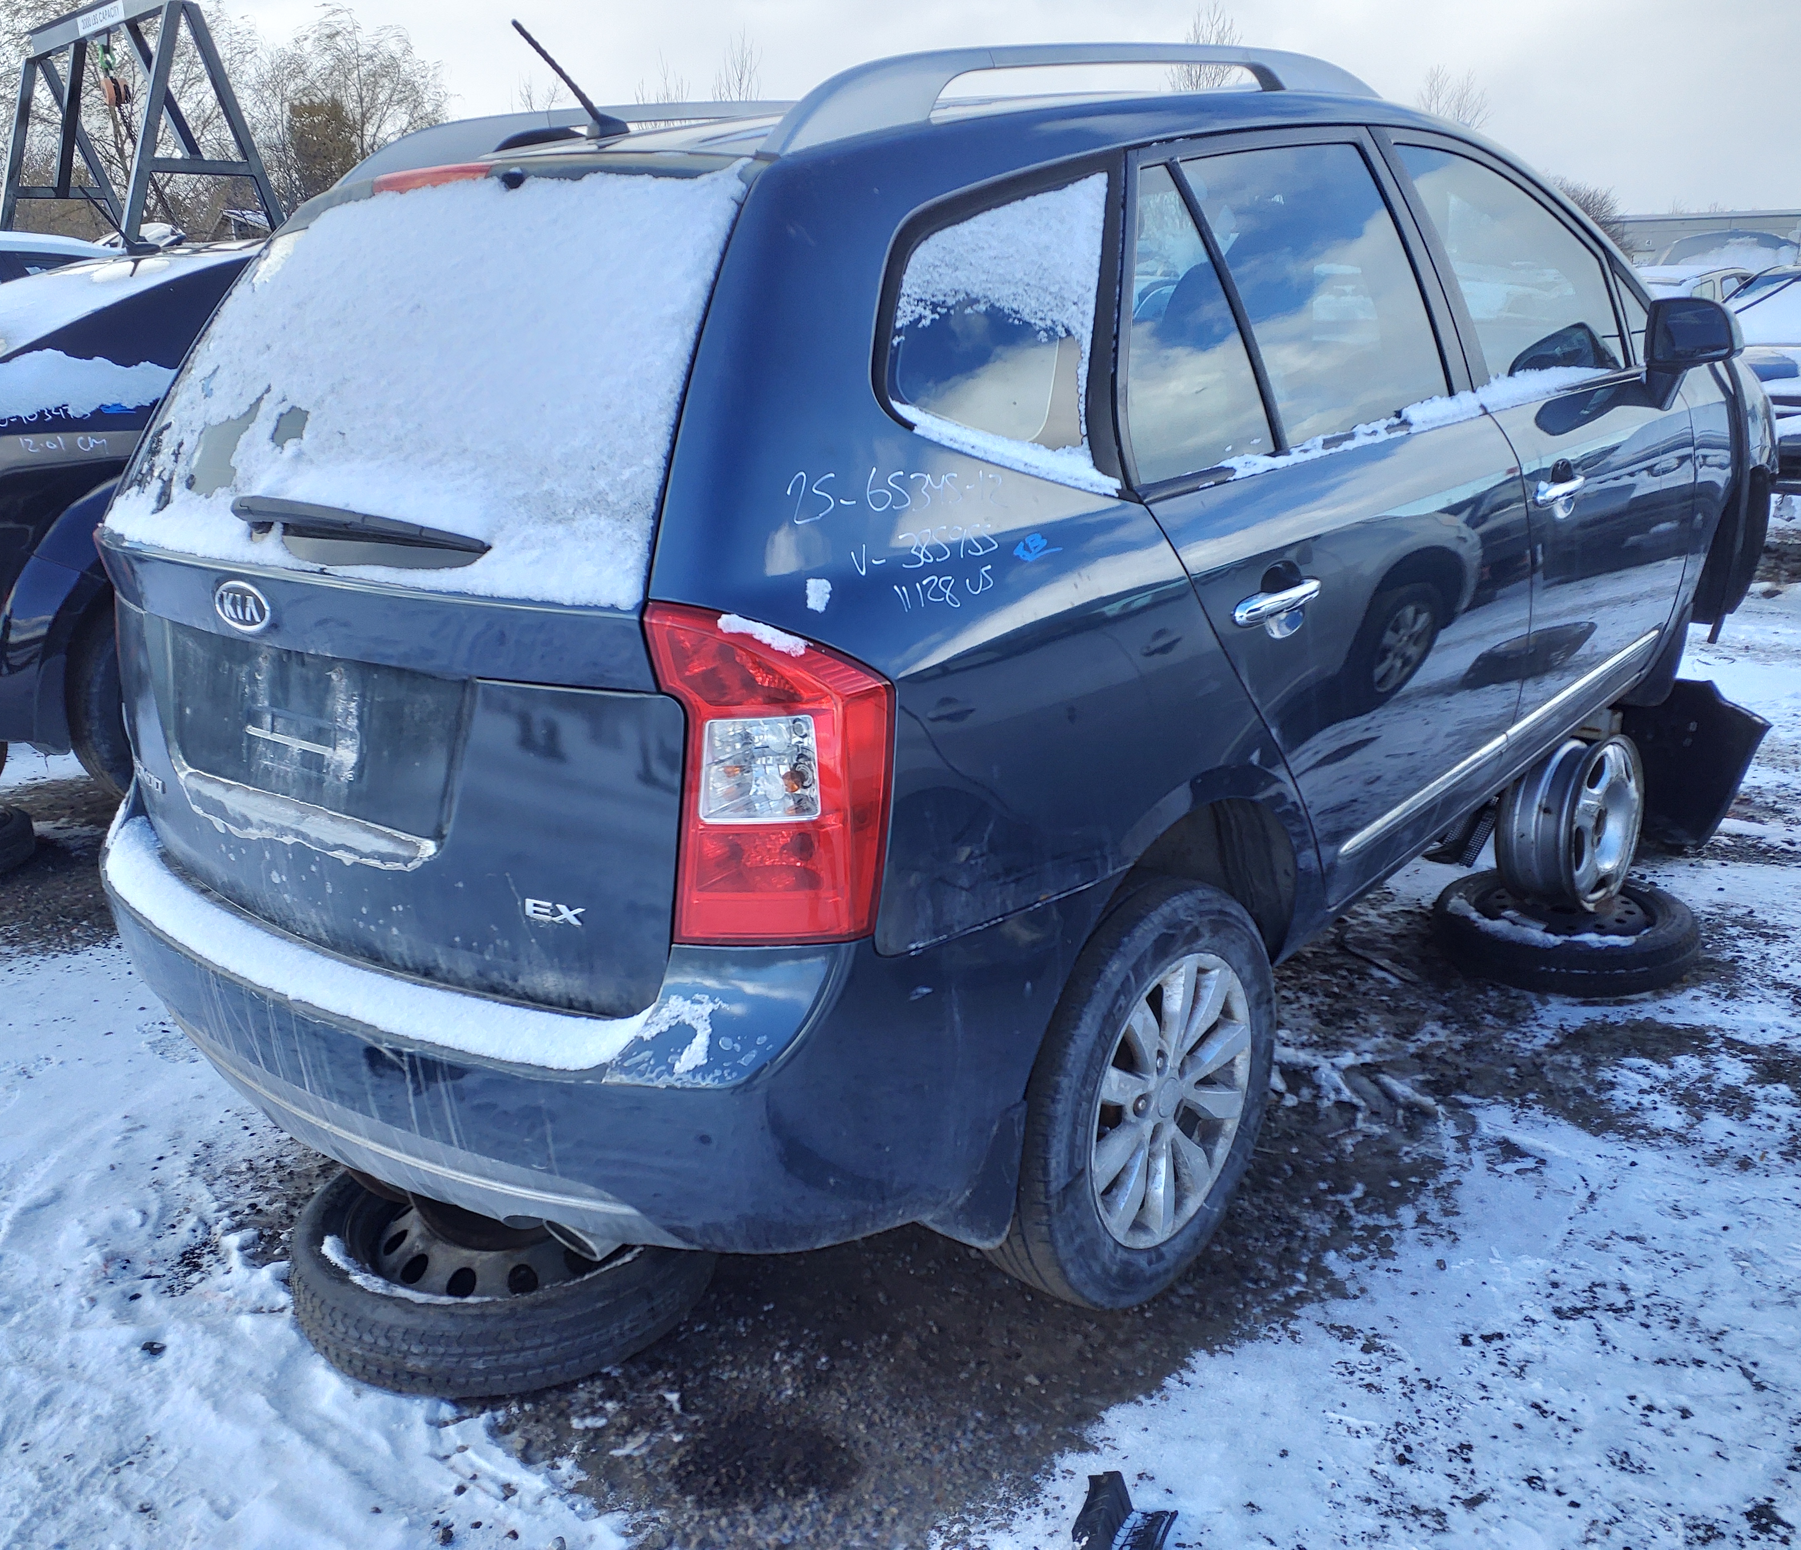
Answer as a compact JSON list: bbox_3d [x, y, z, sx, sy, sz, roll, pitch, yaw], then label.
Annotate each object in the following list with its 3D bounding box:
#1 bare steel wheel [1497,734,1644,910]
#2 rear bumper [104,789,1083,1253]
[{"bbox_3d":[1.545,0.099,3.579,0.408,0.408,0.175,-17,20,-42],"label":"bare steel wheel"},{"bbox_3d":[-0.650,0.279,2.356,1.770,0.450,0.670,12,24,39],"label":"rear bumper"}]

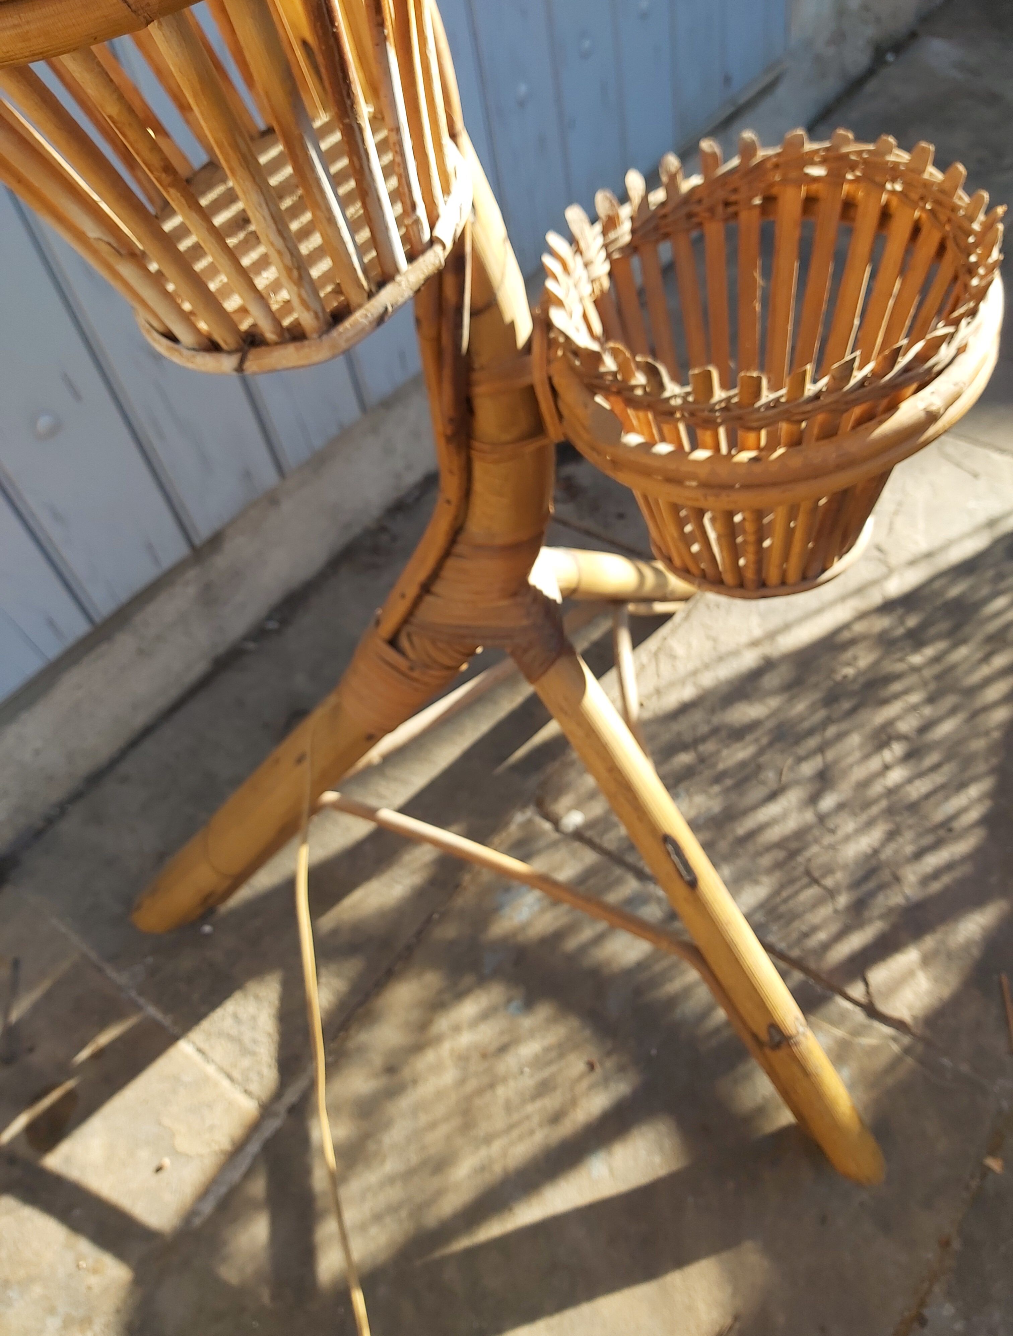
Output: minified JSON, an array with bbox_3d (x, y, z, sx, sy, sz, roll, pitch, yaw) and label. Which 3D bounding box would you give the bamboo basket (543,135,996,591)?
[{"bbox_3d":[0.144,-0.157,0.578,0.229,0.188,0.229,-13,49,0],"label":"bamboo basket"}]

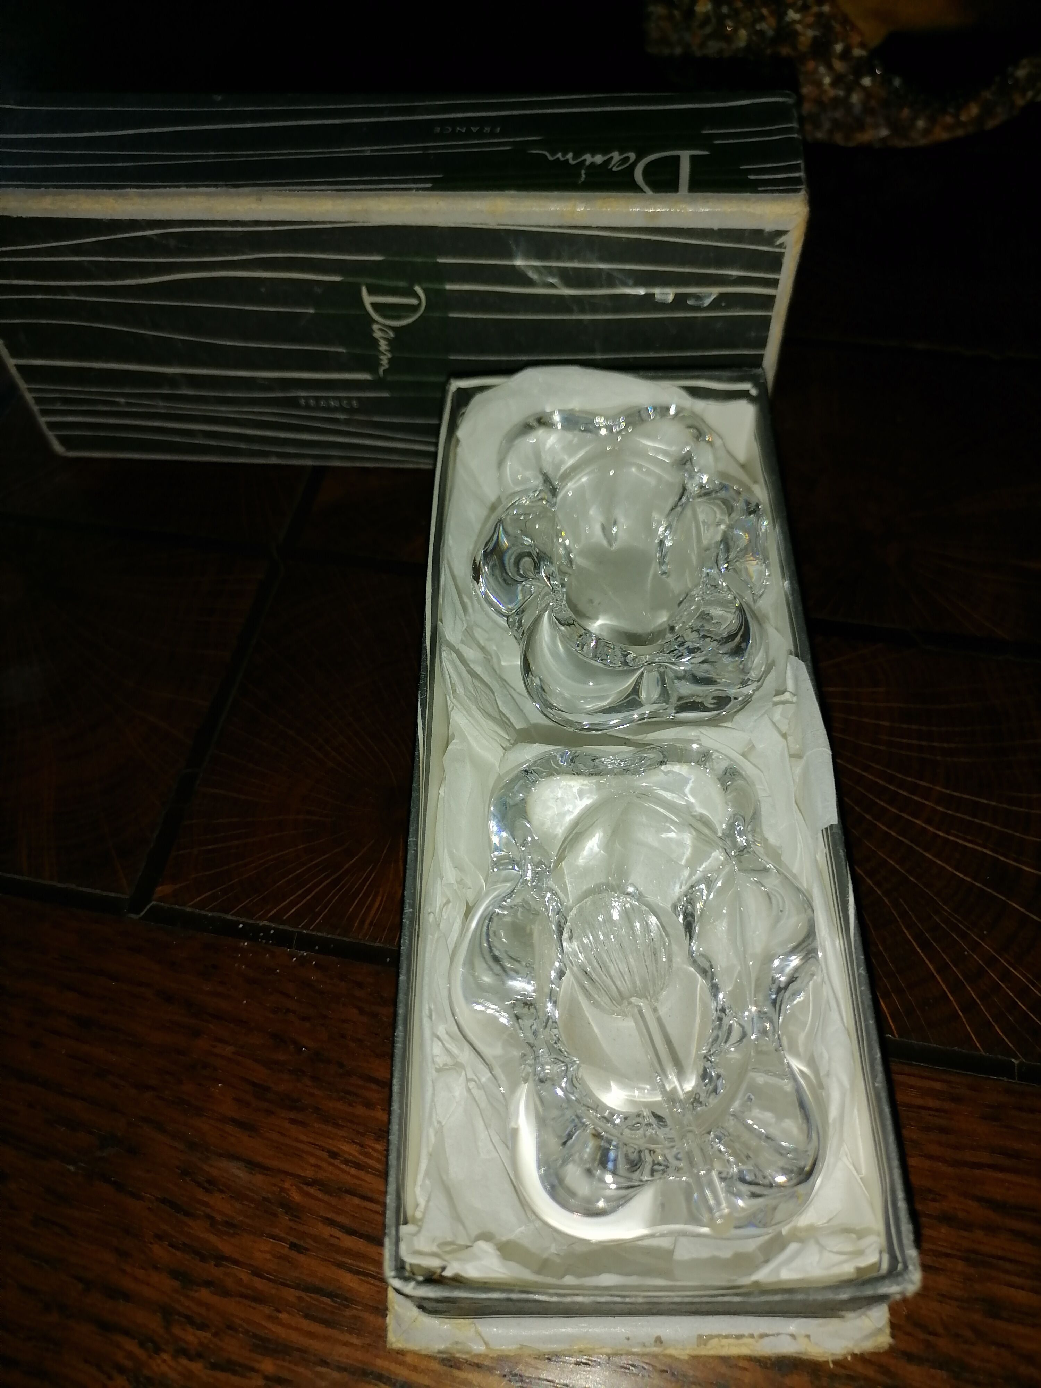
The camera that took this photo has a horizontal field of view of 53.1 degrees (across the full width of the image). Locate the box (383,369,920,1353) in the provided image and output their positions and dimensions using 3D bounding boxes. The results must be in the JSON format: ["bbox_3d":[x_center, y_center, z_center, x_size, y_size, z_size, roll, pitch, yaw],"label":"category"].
[{"bbox_3d":[0.022,0.018,0.238,0.089,0.051,0.218,-1,58,2],"label":"box"}]

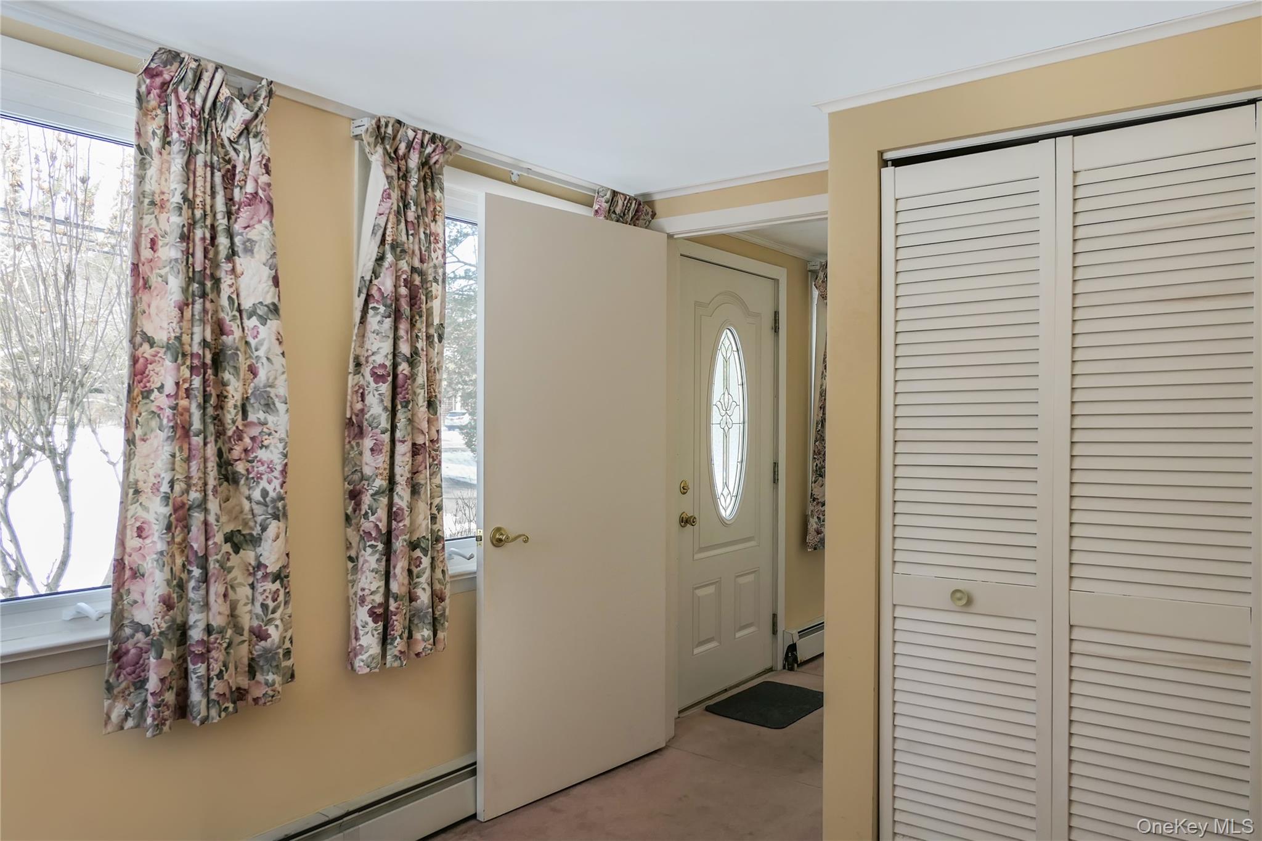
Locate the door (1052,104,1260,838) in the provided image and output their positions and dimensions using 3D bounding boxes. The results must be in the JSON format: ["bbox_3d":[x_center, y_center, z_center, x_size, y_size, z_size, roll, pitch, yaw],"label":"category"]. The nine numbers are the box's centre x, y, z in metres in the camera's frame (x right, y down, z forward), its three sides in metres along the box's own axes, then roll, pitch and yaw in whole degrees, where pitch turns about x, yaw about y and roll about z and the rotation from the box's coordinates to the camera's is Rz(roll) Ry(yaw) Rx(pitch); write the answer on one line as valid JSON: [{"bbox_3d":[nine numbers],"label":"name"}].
[{"bbox_3d":[1.234,0.318,1.973,0.439,2.024,0.033,0,0,38],"label":"door"}]

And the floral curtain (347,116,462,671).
[{"bbox_3d":[-0.673,-0.077,2.513,0.138,1.588,0.365,0,0,38],"label":"floral curtain"}]

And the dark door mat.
[{"bbox_3d":[0.661,1.332,3.960,0.409,0.010,0.589,0,0,38],"label":"dark door mat"}]

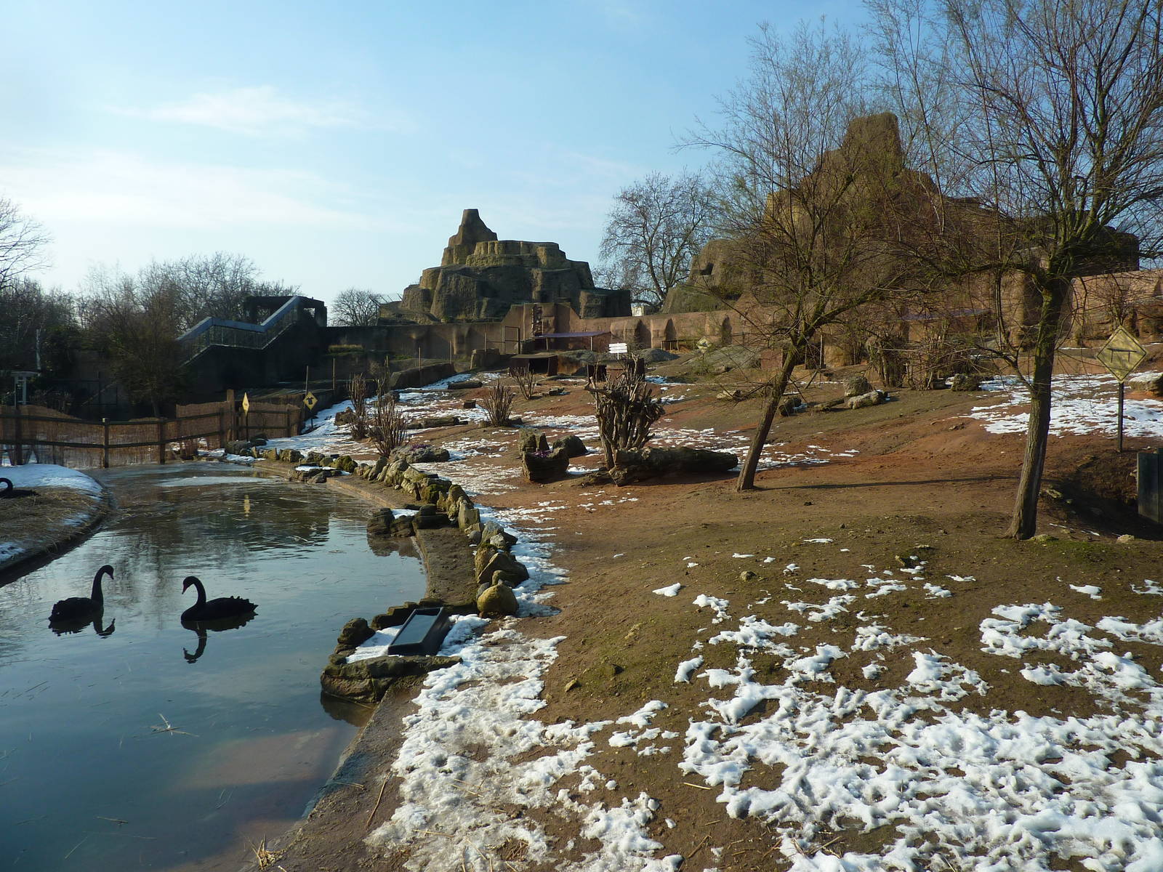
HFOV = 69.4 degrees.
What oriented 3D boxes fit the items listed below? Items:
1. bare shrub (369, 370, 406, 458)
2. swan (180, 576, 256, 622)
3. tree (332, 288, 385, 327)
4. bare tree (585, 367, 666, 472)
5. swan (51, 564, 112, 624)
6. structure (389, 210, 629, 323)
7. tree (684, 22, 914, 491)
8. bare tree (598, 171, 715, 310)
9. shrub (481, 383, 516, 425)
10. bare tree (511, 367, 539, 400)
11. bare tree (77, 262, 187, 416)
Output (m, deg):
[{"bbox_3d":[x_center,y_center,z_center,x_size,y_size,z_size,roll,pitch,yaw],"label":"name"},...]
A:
[{"bbox_3d":[-4.699,-0.527,20.300,0.900,2.100,0.850,0,3,0],"label":"bare shrub"},{"bbox_3d":[-3.738,1.680,8.650,0.780,0.450,0.350,-2,3,-30],"label":"swan"},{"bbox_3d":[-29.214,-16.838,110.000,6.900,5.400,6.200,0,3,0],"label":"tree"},{"bbox_3d":[0.794,-0.364,15.300,1.410,1.870,1.300,0,3,0],"label":"bare tree"},{"bbox_3d":[-5.216,1.623,8.750,0.340,0.480,0.760,1,3,18],"label":"swan"},{"bbox_3d":[-6.114,-14.448,72.000,20.000,9.600,15.000,0,3,0],"label":"structure"},{"bbox_3d":[3.264,-2.692,12.600,3.300,6.900,3.200,0,3,0],"label":"tree"},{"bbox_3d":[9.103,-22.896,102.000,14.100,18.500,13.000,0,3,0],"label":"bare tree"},{"bbox_3d":[-2.412,-0.941,24.500,0.980,1.270,0.950,0,3,0],"label":"shrub"},{"bbox_3d":[-2.079,-1.962,31.000,0.970,1.210,0.930,0,3,0],"label":"bare tree"},{"bbox_3d":[-22.956,-4.884,43.000,5.000,7.600,4.800,0,3,0],"label":"bare tree"}]

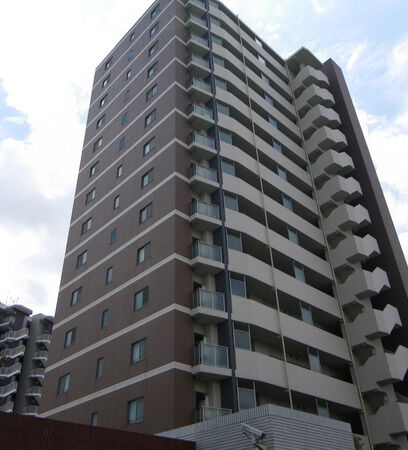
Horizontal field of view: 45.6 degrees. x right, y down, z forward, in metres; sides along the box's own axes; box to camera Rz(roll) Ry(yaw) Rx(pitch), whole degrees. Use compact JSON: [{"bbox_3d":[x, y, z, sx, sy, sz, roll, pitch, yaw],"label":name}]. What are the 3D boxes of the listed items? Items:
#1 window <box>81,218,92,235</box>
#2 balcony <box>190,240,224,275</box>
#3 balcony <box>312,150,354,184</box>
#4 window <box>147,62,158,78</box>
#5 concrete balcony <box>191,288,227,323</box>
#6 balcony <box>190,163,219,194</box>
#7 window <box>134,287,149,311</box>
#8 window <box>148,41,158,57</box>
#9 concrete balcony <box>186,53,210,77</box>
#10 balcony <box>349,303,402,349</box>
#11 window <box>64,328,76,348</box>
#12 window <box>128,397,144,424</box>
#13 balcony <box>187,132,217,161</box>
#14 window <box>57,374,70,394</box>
[{"bbox_3d":[-8.446,0.154,35.048,0.160,1.119,1.189,29,-47,-35],"label":"window"},{"bbox_3d":[0.167,1.888,27.286,1.680,1.500,0.900,18,-41,-25],"label":"balcony"},{"bbox_3d":[11.044,-4.887,41.533,3.835,3.009,2.124,29,-47,-35],"label":"balcony"},{"bbox_3d":[-4.083,-12.466,39.119,0.148,1.106,1.136,29,-47,-35],"label":"window"},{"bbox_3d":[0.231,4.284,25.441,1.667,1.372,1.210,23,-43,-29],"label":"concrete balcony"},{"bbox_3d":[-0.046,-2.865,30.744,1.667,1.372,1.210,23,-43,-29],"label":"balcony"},{"bbox_3d":[-3.328,3.991,25.862,0.160,1.119,1.189,29,-47,-35],"label":"window"},{"bbox_3d":[-4.187,-14.797,40.786,0.120,1.050,1.180,29,-47,-35],"label":"window"},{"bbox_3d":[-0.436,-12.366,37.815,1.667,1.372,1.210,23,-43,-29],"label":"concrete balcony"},{"bbox_3d":[11.388,6.830,32.188,3.132,2.813,2.233,29,-47,-35],"label":"balcony"},{"bbox_3d":[-8.490,7.245,31.011,0.150,1.180,1.350,29,-47,-35],"label":"window"},{"bbox_3d":[-3.209,8.888,23.219,0.120,1.070,1.190,29,-47,-35],"label":"window"},{"bbox_3d":[-0.251,-5.253,32.447,1.750,1.390,1.420,29,-47,-35],"label":"balcony"},{"bbox_3d":[-8.382,9.596,29.182,0.120,1.060,1.220,29,-47,-35],"label":"window"}]

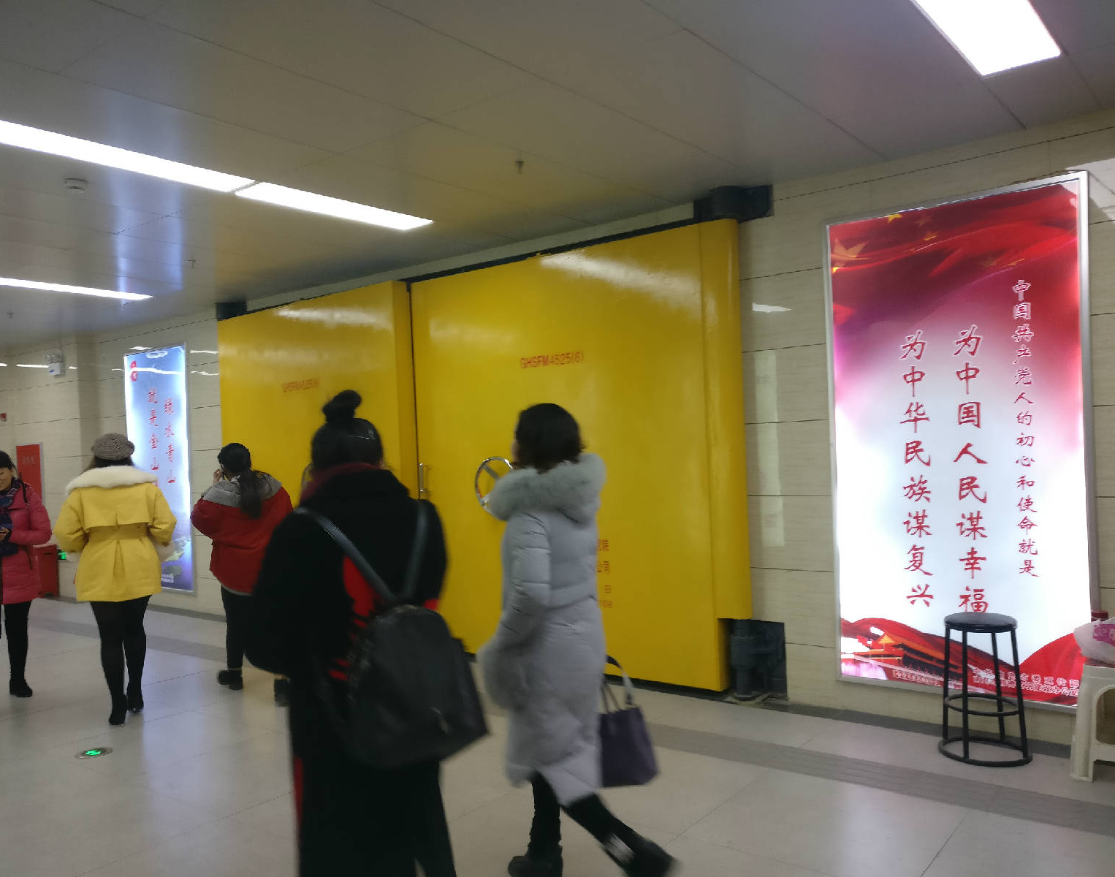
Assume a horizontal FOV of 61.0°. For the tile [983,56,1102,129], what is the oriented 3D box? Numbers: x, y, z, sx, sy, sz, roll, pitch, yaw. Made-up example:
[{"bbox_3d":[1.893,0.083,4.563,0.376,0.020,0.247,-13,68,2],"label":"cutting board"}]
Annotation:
[{"bbox_3d":[2.047,-1.456,3.974,0.300,0.025,0.800,-3,-1,38],"label":"tile"}]

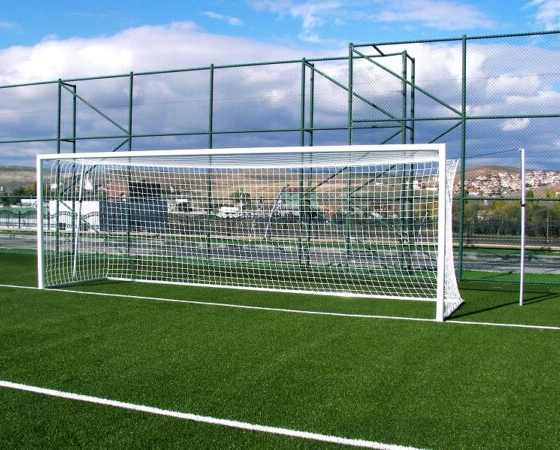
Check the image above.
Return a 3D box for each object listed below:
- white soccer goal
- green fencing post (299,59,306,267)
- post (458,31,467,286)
[{"bbox_3d":[-0.687,0.035,11.388,7.560,2.520,2.200,1,1,22],"label":"white soccer goal"},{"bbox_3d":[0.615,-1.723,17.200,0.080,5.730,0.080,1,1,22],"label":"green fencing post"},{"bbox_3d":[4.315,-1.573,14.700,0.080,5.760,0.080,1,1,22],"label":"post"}]

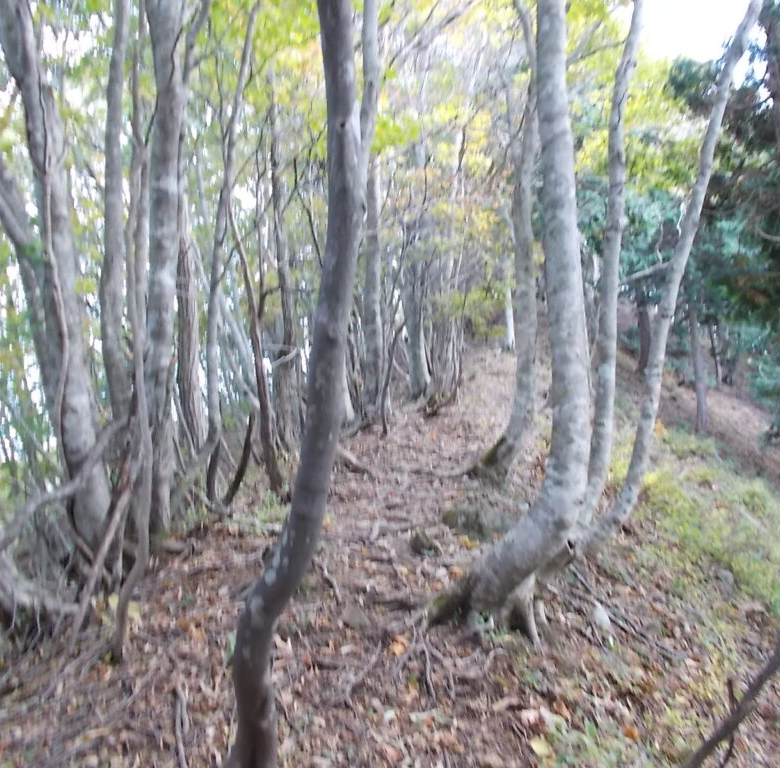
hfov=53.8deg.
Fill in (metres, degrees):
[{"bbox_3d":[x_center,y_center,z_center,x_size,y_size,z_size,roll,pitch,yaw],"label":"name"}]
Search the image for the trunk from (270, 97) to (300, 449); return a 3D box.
[{"bbox_3d":[-1.251,-1.344,8.982,0.240,4.185,0.229,-2,-5,-8],"label":"trunk"}]

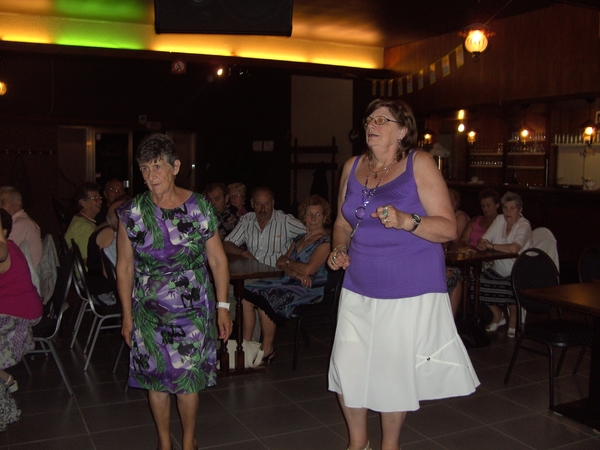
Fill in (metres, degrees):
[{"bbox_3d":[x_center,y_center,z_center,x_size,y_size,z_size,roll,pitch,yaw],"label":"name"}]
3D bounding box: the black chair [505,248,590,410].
[{"bbox_3d":[1.639,0.623,3.985,0.450,0.900,0.540,-1,5,-18],"label":"black chair"}]

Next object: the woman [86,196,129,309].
[{"bbox_3d":[-1.204,0.382,4.669,0.750,1.210,0.500,-2,5,-23],"label":"woman"}]

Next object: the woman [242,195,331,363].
[{"bbox_3d":[-0.054,0.390,4.649,0.780,1.220,0.520,-3,6,-35],"label":"woman"}]

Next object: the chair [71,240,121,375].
[{"bbox_3d":[-1.365,0.545,4.623,0.550,0.890,0.450,-1,5,-20],"label":"chair"}]

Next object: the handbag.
[{"bbox_3d":[-0.429,0.893,4.531,0.350,0.230,0.150,-1,5,-20],"label":"handbag"}]

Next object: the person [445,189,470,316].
[{"bbox_3d":[1.458,0.265,6.193,0.750,1.240,0.500,-4,6,-41],"label":"person"}]

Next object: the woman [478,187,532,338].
[{"bbox_3d":[1.787,0.326,5.495,0.750,1.240,0.520,-2,6,-32],"label":"woman"}]

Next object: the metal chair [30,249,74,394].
[{"bbox_3d":[-1.726,0.598,3.945,0.560,0.890,0.450,-2,5,-25],"label":"metal chair"}]

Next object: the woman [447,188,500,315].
[{"bbox_3d":[1.617,0.284,5.923,0.750,1.250,0.500,-3,6,-37],"label":"woman"}]

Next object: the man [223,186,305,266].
[{"bbox_3d":[-0.283,0.327,5.015,0.620,1.280,0.750,2,5,14],"label":"man"}]

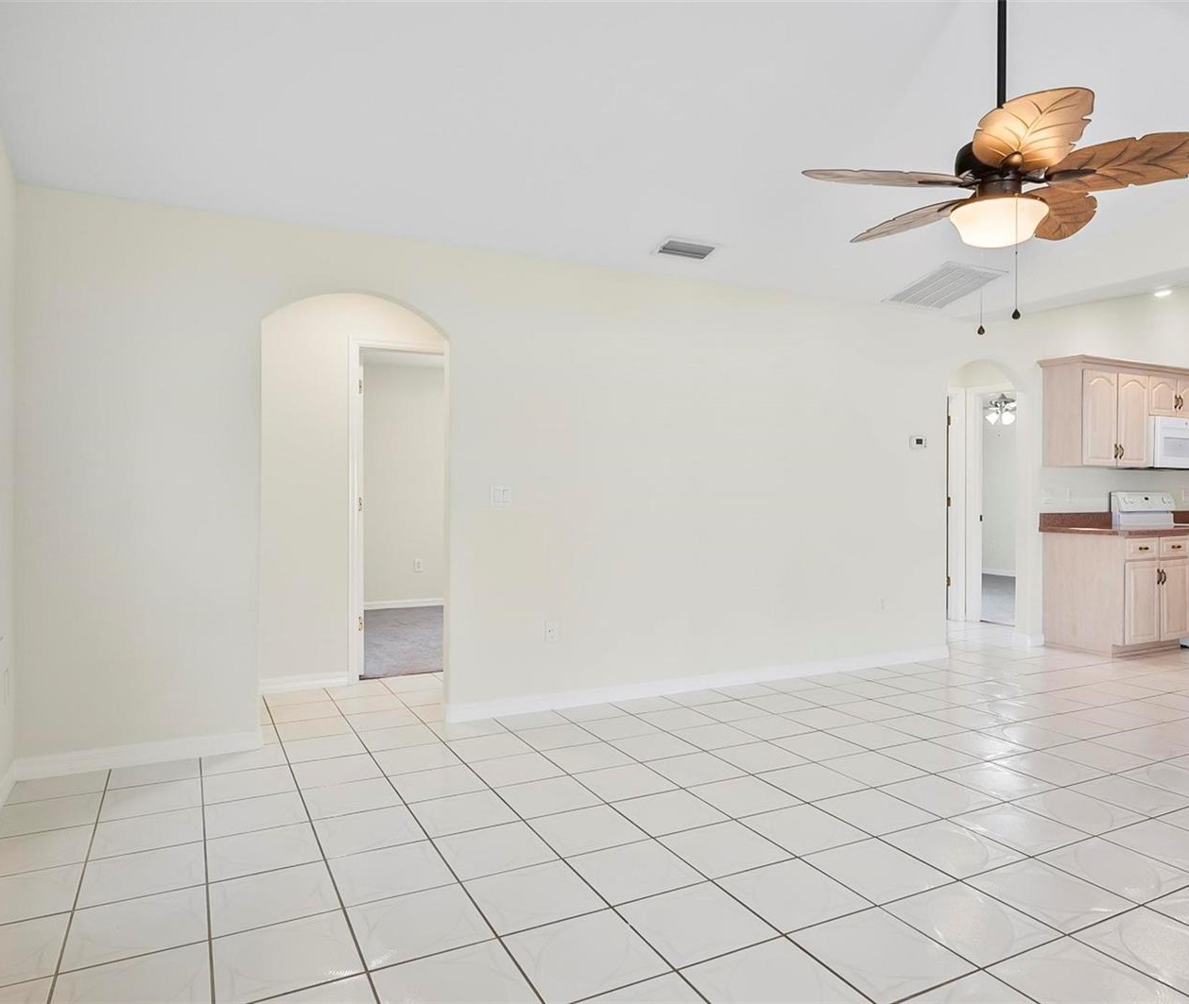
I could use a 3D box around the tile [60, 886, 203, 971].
[{"bbox_3d":[-1.211,1.130,2.121,0.327,0.010,0.324,0,1,-27],"label":"tile"}]

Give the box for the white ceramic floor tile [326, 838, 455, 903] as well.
[{"bbox_3d":[-0.619,1.128,2.425,0.327,0.010,0.324,0,1,-27],"label":"white ceramic floor tile"}]

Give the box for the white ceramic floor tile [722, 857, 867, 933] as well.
[{"bbox_3d":[0.569,1.130,2.293,0.327,0.010,0.324,0,1,-27],"label":"white ceramic floor tile"}]

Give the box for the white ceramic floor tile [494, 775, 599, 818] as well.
[{"bbox_3d":[-0.174,1.123,3.024,0.327,0.010,0.324,0,1,-27],"label":"white ceramic floor tile"}]

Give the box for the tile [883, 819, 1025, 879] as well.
[{"bbox_3d":[1.182,1.147,2.639,0.333,0.010,0.330,0,1,-27],"label":"tile"}]

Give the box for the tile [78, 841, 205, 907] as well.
[{"bbox_3d":[-1.361,1.127,2.414,0.327,0.010,0.324,0,1,-27],"label":"tile"}]

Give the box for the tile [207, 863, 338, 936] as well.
[{"bbox_3d":[-0.926,1.145,2.304,0.332,0.010,0.332,0,1,-27],"label":"tile"}]

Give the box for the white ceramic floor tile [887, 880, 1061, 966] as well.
[{"bbox_3d":[1.023,1.146,2.174,0.332,0.010,0.332,0,1,-27],"label":"white ceramic floor tile"}]

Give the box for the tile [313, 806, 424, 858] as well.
[{"bbox_3d":[-0.778,1.142,2.759,0.333,0.010,0.330,0,1,-27],"label":"tile"}]

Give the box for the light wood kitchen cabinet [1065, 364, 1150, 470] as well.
[{"bbox_3d":[3.850,-0.634,6.115,0.820,0.745,0.320,0,1,-27],"label":"light wood kitchen cabinet"}]

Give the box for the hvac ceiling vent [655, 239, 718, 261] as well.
[{"bbox_3d":[0.504,-1.349,4.297,0.310,0.020,0.155,0,-14,-27],"label":"hvac ceiling vent"}]

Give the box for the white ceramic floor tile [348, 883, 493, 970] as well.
[{"bbox_3d":[-0.478,1.150,2.167,0.333,0.010,0.330,0,1,-27],"label":"white ceramic floor tile"}]

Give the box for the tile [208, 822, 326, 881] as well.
[{"bbox_3d":[-1.079,1.141,2.602,0.332,0.010,0.332,0,1,-27],"label":"tile"}]

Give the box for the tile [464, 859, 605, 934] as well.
[{"bbox_3d":[-0.174,1.129,2.283,0.327,0.010,0.324,0,1,-27],"label":"tile"}]

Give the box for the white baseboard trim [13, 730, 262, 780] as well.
[{"bbox_3d":[-1.902,1.068,3.381,0.895,0.090,0.015,0,1,-27],"label":"white baseboard trim"}]

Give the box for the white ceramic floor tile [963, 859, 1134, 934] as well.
[{"bbox_3d":[1.333,1.152,2.343,0.333,0.010,0.330,0,1,-27],"label":"white ceramic floor tile"}]

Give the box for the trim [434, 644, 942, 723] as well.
[{"bbox_3d":[0.887,1.067,4.859,3.645,0.090,0.016,0,1,-27],"label":"trim"}]

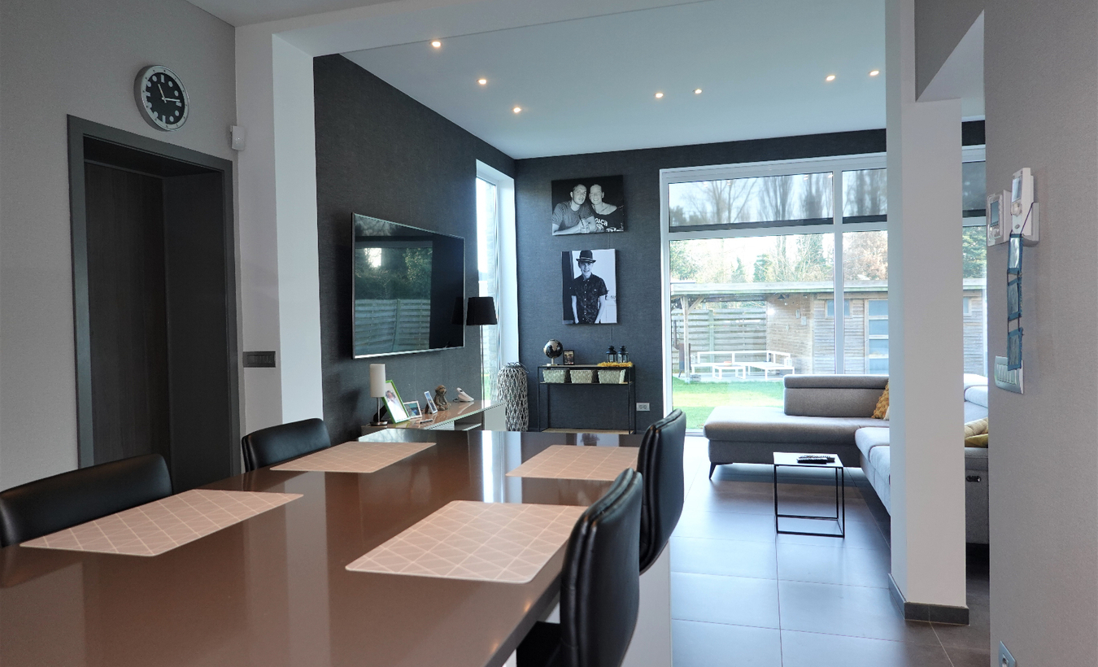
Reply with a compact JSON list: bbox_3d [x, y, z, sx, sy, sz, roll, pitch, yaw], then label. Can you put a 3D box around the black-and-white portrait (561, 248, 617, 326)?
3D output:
[{"bbox_3d":[0.442,-0.506,8.011,0.602,0.798,0.030,-1,1,16],"label":"black-and-white portrait"}]

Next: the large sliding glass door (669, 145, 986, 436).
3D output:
[{"bbox_3d":[2.970,-0.356,7.656,3.520,2.940,0.120,-1,1,16],"label":"large sliding glass door"}]

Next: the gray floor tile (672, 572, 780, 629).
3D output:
[{"bbox_3d":[0.773,1.244,3.444,0.600,0.010,0.600,-1,1,16],"label":"gray floor tile"}]

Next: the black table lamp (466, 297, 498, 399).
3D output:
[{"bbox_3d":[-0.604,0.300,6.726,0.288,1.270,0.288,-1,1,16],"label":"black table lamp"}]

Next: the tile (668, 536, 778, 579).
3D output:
[{"bbox_3d":[0.943,1.229,4.019,0.600,0.010,0.600,-1,1,16],"label":"tile"}]

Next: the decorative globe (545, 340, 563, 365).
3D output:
[{"bbox_3d":[0.050,0.214,8.231,0.222,0.290,0.220,-1,1,0],"label":"decorative globe"}]

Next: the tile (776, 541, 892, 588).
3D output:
[{"bbox_3d":[1.505,1.210,3.811,0.600,0.010,0.595,-1,1,16],"label":"tile"}]

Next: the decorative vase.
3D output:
[{"bbox_3d":[-0.349,0.724,7.216,0.318,0.883,0.318,-1,1,0],"label":"decorative vase"}]

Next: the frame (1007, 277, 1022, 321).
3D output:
[{"bbox_3d":[1.135,-0.083,1.786,0.015,0.105,0.078,-1,1,14],"label":"frame"}]

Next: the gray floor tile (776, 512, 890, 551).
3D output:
[{"bbox_3d":[1.689,1.207,4.429,0.600,0.010,0.600,-1,1,16],"label":"gray floor tile"}]

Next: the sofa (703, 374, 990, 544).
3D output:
[{"bbox_3d":[2.178,0.772,5.131,2.190,0.780,2.870,-1,1,16],"label":"sofa"}]

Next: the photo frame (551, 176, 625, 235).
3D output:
[{"bbox_3d":[0.427,-1.390,7.991,0.801,0.602,0.030,-1,1,16],"label":"photo frame"}]

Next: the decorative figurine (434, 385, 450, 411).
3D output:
[{"bbox_3d":[-0.892,0.522,6.114,0.125,0.212,0.150,0,1,42],"label":"decorative figurine"}]

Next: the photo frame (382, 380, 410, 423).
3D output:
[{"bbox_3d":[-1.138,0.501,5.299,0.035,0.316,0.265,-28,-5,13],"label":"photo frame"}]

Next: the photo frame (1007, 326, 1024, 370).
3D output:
[{"bbox_3d":[1.169,0.042,1.836,0.012,0.100,0.107,-1,1,16],"label":"photo frame"}]

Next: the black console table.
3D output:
[{"bbox_3d":[0.412,0.741,7.873,1.000,0.790,0.350,-1,1,16],"label":"black console table"}]

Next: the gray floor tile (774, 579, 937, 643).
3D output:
[{"bbox_3d":[1.348,1.236,3.274,0.600,0.010,0.600,-1,1,16],"label":"gray floor tile"}]

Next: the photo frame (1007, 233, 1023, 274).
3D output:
[{"bbox_3d":[1.161,-0.199,1.823,0.012,0.098,0.101,-1,1,16],"label":"photo frame"}]

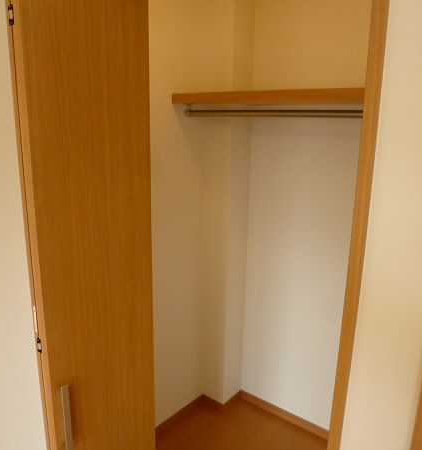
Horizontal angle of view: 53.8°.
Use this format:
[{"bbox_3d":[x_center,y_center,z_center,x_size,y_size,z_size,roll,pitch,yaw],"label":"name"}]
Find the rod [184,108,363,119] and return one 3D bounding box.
[{"bbox_3d":[0.307,-0.444,1.667,1.060,0.032,0.032,11,17,37],"label":"rod"}]

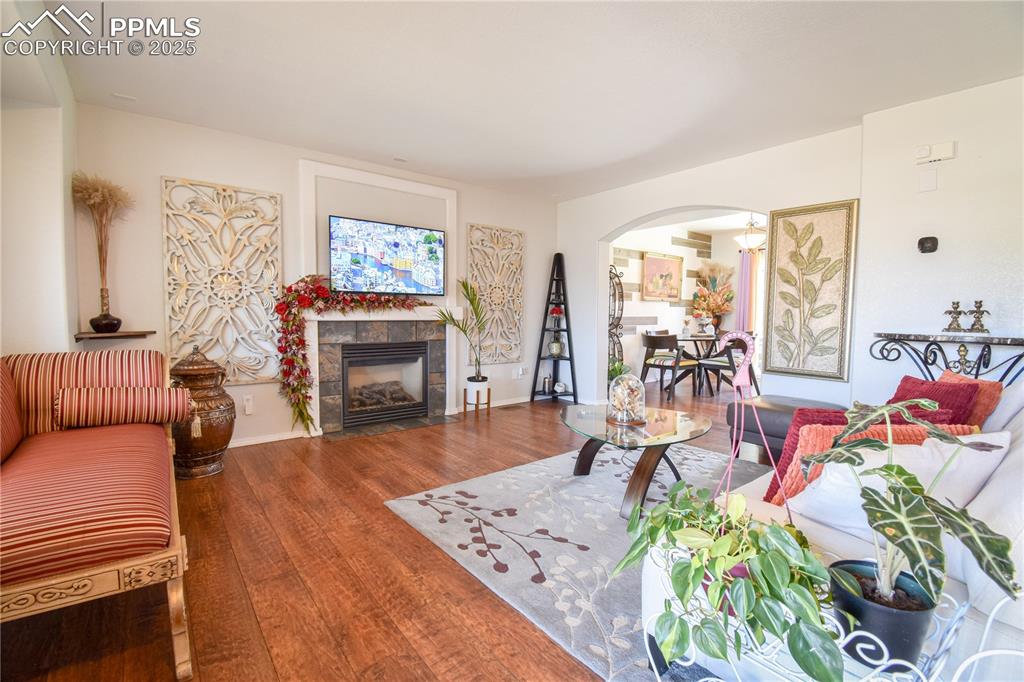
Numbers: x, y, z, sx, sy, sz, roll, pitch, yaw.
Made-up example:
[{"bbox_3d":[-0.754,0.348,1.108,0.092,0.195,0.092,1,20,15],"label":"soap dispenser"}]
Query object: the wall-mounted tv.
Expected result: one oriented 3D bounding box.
[{"bbox_3d":[-1.130,-0.766,4.022,1.100,0.650,0.060,-2,4,-36],"label":"wall-mounted tv"}]

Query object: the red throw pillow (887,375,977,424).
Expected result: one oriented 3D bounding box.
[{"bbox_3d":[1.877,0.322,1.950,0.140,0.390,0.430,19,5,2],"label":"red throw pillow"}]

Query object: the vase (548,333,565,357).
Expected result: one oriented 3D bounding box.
[{"bbox_3d":[0.548,0.043,5.250,0.190,0.290,0.160,1,4,6],"label":"vase"}]

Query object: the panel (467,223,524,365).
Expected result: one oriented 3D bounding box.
[{"bbox_3d":[-0.173,-0.501,4.814,0.751,1.514,0.035,-2,4,-37],"label":"panel"}]

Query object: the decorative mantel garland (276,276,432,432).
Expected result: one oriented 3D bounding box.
[{"bbox_3d":[-1.340,0.089,3.825,1.382,1.309,0.240,-2,4,-37],"label":"decorative mantel garland"}]

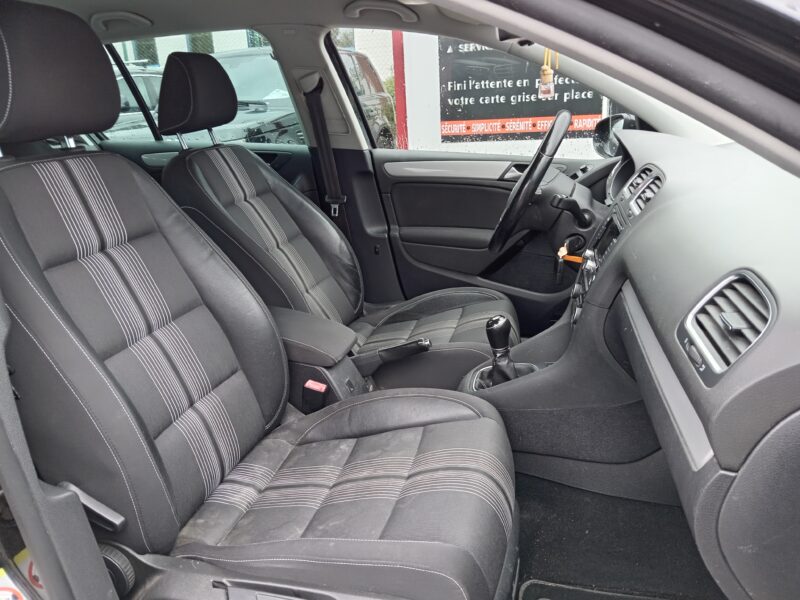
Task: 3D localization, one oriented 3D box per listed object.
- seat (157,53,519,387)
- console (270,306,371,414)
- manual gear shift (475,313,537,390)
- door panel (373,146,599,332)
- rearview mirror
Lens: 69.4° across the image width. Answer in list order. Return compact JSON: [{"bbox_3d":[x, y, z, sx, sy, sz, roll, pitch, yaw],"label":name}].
[{"bbox_3d":[-0.133,-0.189,1.577,0.900,0.960,0.540,0,16,12],"label":"seat"},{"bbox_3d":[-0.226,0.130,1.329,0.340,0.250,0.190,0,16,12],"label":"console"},{"bbox_3d":[0.227,0.103,1.238,0.130,0.155,0.120,0,16,12],"label":"manual gear shift"},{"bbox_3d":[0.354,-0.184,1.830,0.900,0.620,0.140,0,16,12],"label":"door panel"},{"bbox_3d":[0.709,-0.540,1.909,0.130,0.150,0.210,-2,15,2],"label":"rearview mirror"}]

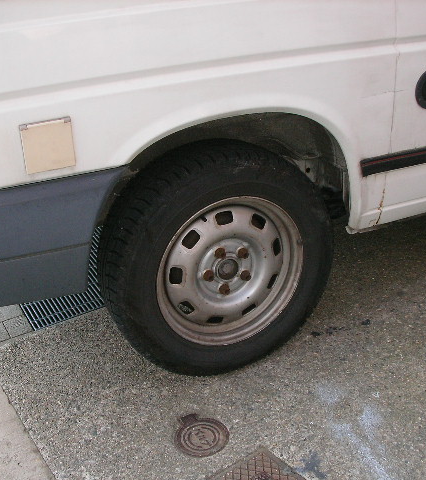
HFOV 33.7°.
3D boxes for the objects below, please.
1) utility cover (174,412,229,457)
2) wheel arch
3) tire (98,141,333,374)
[{"bbox_3d":[-0.031,0.480,1.725,0.138,0.020,0.158,-13,27,-22],"label":"utility cover"},{"bbox_3d":[0.000,-0.157,1.773,0.710,0.370,0.250,-13,27,-22],"label":"wheel arch"},{"bbox_3d":[0.018,0.056,1.888,0.640,0.640,0.205,-13,27,-22],"label":"tire"}]

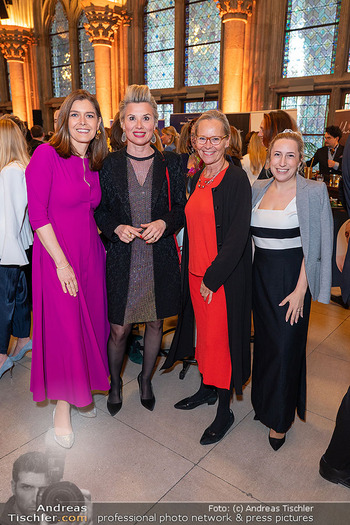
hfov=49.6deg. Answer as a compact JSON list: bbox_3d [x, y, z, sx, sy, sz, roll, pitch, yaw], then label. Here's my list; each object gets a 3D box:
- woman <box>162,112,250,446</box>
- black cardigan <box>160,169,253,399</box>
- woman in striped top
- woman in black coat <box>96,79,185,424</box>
[{"bbox_3d":[0.174,0.082,2.038,0.500,1.670,0.420,12,17,40],"label":"woman"},{"bbox_3d":[0.164,0.090,2.071,0.500,1.200,0.380,12,17,40],"label":"black cardigan"},{"bbox_3d":[0.578,0.162,1.922,0.420,1.575,0.350,4,13,16],"label":"woman in striped top"},{"bbox_3d":[-0.200,-0.033,2.188,0.520,1.820,0.360,0,13,-4],"label":"woman in black coat"}]

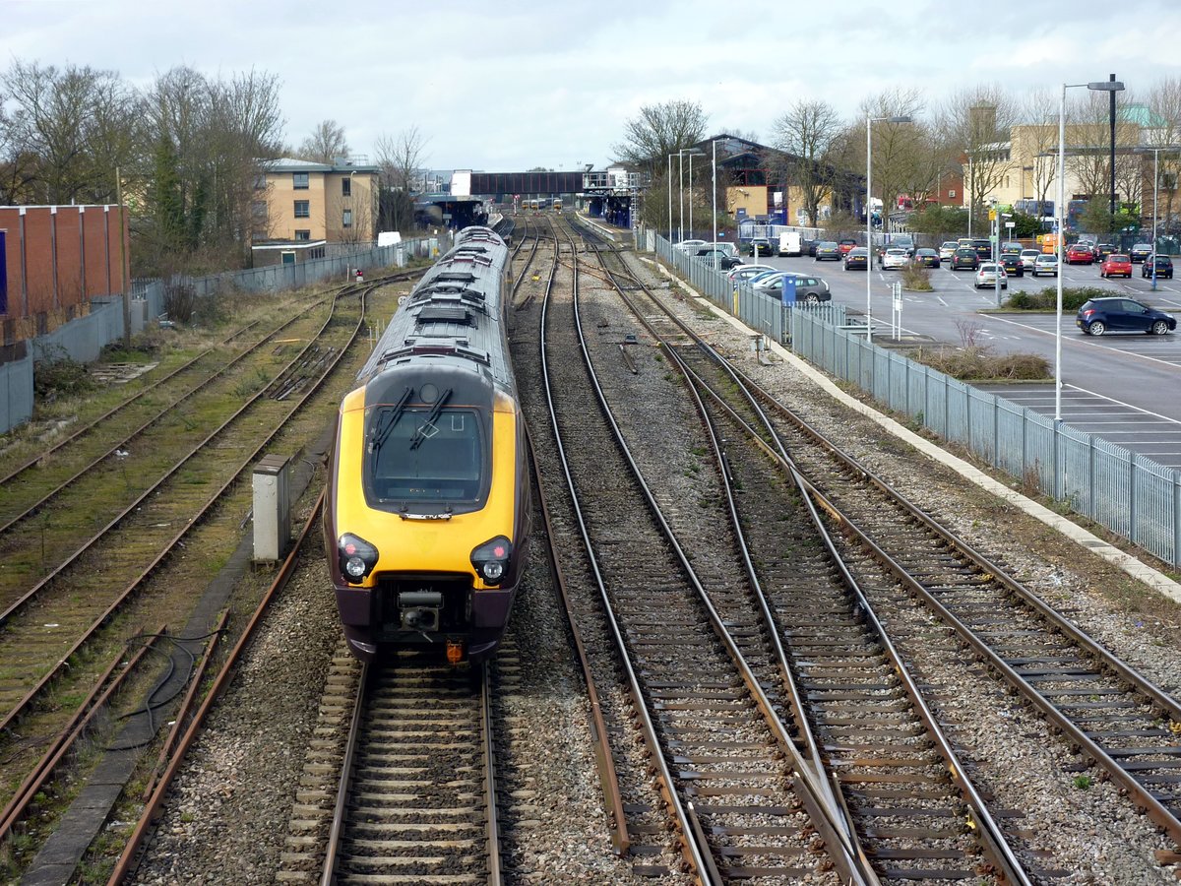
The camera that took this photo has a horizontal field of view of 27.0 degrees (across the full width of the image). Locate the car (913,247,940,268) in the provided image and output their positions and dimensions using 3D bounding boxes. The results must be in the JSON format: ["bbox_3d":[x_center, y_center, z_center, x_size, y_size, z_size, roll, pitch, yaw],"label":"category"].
[{"bbox_3d":[24.138,-13.304,175.500,1.770,1.420,4.450,0,6,6],"label":"car"}]

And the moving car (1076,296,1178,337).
[{"bbox_3d":[21.535,-5.168,98.720,3.900,1.475,1.700,-1,6,-5],"label":"moving car"}]

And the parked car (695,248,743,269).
[{"bbox_3d":[8.646,-12.454,166.000,3.750,1.410,1.700,-1,6,-2],"label":"parked car"}]

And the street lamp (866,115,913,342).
[{"bbox_3d":[9.286,-6.105,76.300,1.400,8.170,0.330,-1,6,-2],"label":"street lamp"}]

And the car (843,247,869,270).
[{"bbox_3d":[18.169,-12.501,166.309,1.780,1.410,4.500,0,6,5],"label":"car"}]

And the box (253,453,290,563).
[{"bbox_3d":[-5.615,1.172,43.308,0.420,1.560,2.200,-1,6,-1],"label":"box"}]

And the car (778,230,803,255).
[{"bbox_3d":[15.942,-16.064,196.500,1.800,1.900,4.400,0,6,5],"label":"car"}]

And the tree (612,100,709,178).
[{"bbox_3d":[6.589,-25.699,230.000,9.000,12.660,9.000,0,6,0],"label":"tree"}]

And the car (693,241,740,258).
[{"bbox_3d":[8.704,-13.745,177.500,4.150,1.480,1.750,-1,6,-2],"label":"car"}]

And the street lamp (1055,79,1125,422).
[{"bbox_3d":[9.949,-3.148,49.000,1.270,8.180,0.330,-1,6,-2],"label":"street lamp"}]

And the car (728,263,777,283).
[{"bbox_3d":[9.560,-9.042,135.219,4.200,1.480,1.770,-1,6,-2],"label":"car"}]

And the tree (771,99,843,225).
[{"bbox_3d":[18.819,-24.095,214.000,6.500,11.760,6.500,0,6,0],"label":"tree"}]

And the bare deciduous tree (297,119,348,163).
[{"bbox_3d":[-31.001,-30.825,285.000,7.000,13.080,7.000,0,6,0],"label":"bare deciduous tree"}]

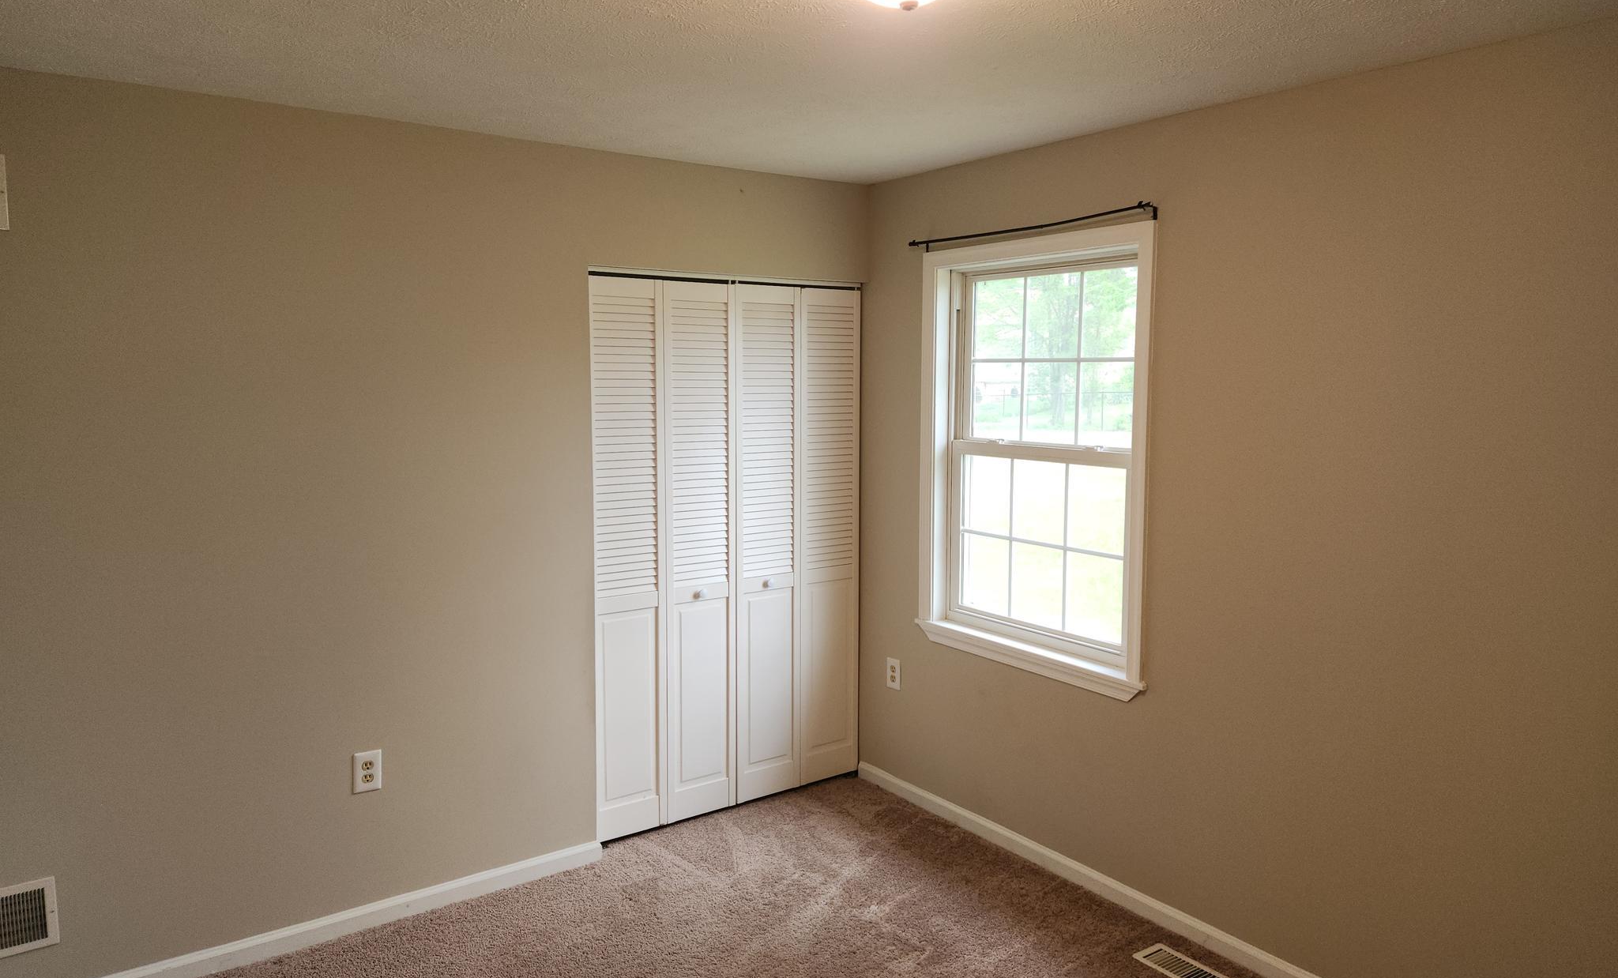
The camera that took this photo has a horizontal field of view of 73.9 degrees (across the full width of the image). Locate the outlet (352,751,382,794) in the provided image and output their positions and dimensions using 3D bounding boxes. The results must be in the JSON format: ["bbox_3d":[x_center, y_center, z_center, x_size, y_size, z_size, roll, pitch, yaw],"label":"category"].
[{"bbox_3d":[-1.339,0.863,3.273,0.076,0.122,0.010,-4,8,-36],"label":"outlet"}]

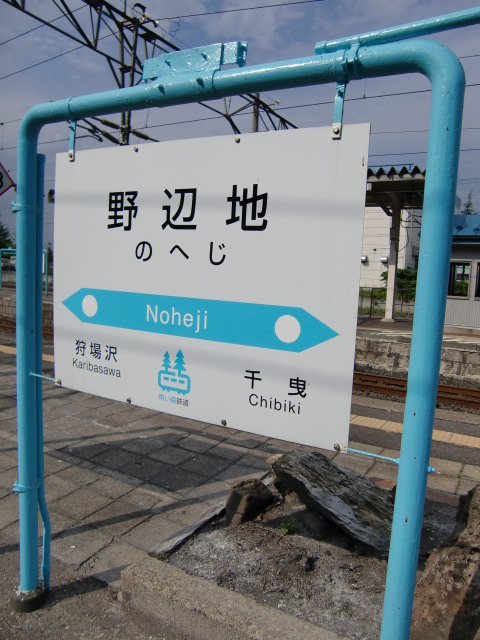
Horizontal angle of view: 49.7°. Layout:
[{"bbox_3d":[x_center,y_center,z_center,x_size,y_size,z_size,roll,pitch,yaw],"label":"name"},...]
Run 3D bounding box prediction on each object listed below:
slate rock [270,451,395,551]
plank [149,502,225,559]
[{"bbox_3d":[0.622,1.123,3.280,0.840,0.140,0.370,27,26,28],"label":"slate rock"},{"bbox_3d":[-0.213,1.144,2.841,0.090,0.050,0.740,7,8,30],"label":"plank"}]

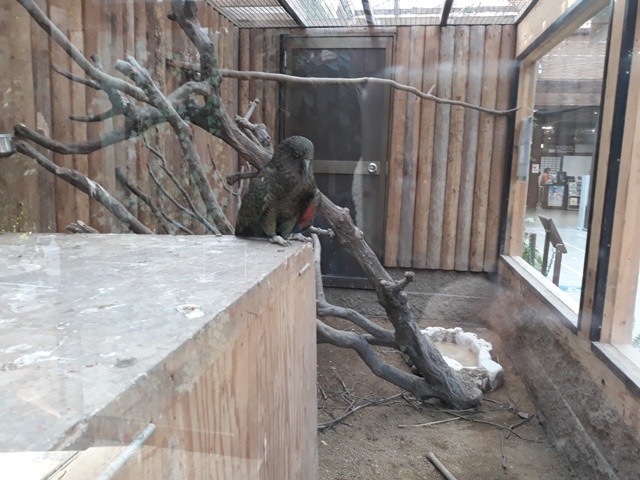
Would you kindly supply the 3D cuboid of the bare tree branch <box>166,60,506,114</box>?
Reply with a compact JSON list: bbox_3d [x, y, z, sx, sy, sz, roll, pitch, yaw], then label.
[{"bbox_3d":[0.180,-0.843,2.784,2.005,0.211,0.160,0,8,-7],"label":"bare tree branch"}]

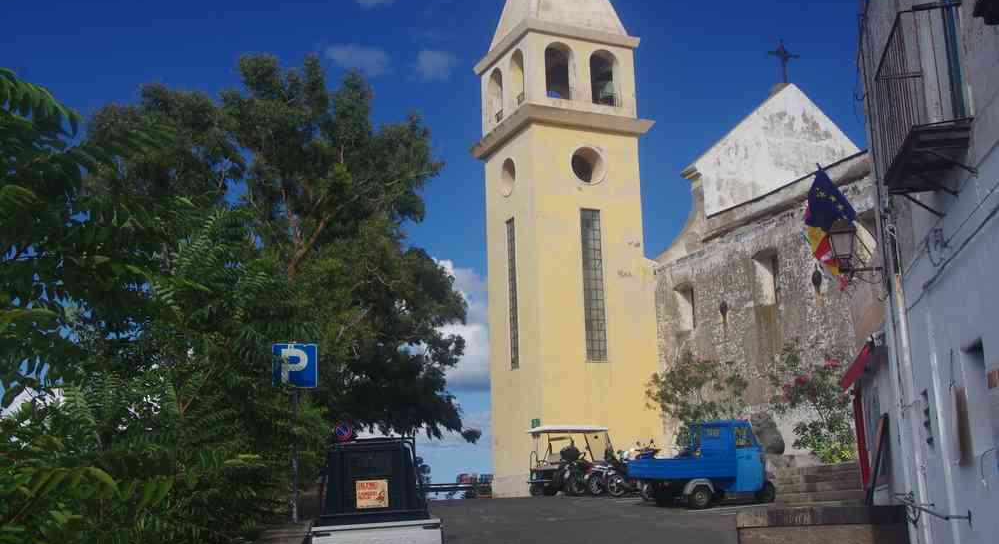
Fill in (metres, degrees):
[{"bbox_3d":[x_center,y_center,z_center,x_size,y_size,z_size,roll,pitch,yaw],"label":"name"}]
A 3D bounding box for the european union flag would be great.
[{"bbox_3d":[3.981,-0.872,13.350,0.640,0.770,0.280,-4,-15,11],"label":"european union flag"}]

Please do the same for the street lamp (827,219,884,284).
[{"bbox_3d":[4.170,-0.240,13.000,0.660,0.720,0.330,-4,-15,11],"label":"street lamp"}]

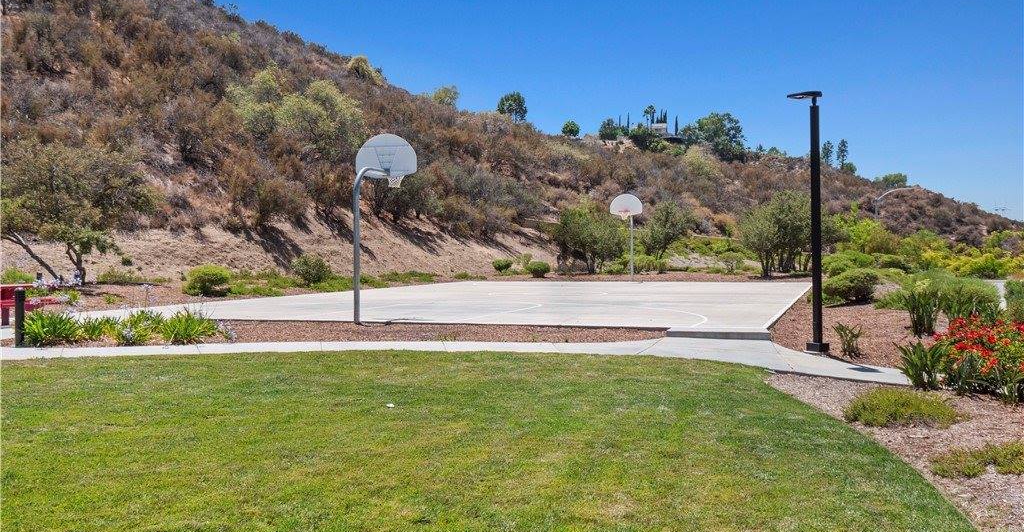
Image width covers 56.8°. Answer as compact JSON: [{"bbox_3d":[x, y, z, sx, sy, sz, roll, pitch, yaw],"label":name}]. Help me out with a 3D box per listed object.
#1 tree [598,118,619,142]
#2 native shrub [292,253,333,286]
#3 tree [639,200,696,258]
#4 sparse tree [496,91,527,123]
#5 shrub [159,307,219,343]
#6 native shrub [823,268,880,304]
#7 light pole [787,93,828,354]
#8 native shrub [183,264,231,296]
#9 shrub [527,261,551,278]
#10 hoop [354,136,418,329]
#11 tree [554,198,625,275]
[{"bbox_3d":[23.957,-33.639,235.000,4.900,6.000,4.900,0,1,0],"label":"tree"},{"bbox_3d":[-7.229,0.127,34.300,1.420,1.220,1.350,0,1,0],"label":"native shrub"},{"bbox_3d":[9.273,-2.077,57.000,3.400,3.850,3.300,0,1,0],"label":"tree"},{"bbox_3d":[-0.082,-26.035,155.000,4.800,5.400,4.800,0,1,0],"label":"sparse tree"},{"bbox_3d":[-5.400,1.010,15.800,1.000,0.600,0.880,-1,1,0],"label":"shrub"},{"bbox_3d":[9.240,0.545,25.800,1.600,0.950,1.500,-1,1,0],"label":"native shrub"},{"bbox_3d":[4.361,-0.656,13.900,0.620,3.830,0.360,0,1,13],"label":"light pole"},{"bbox_3d":[-9.731,0.453,30.200,1.500,1.000,1.400,-1,1,0],"label":"native shrub"},{"bbox_3d":[1.302,0.172,46.500,1.170,0.880,1.120,0,1,0],"label":"shrub"},{"bbox_3d":[-2.715,-0.802,19.364,1.390,3.850,2.000,0,1,19],"label":"hoop"},{"bbox_3d":[3.798,-1.465,47.000,3.600,3.720,3.400,-1,1,0],"label":"tree"}]

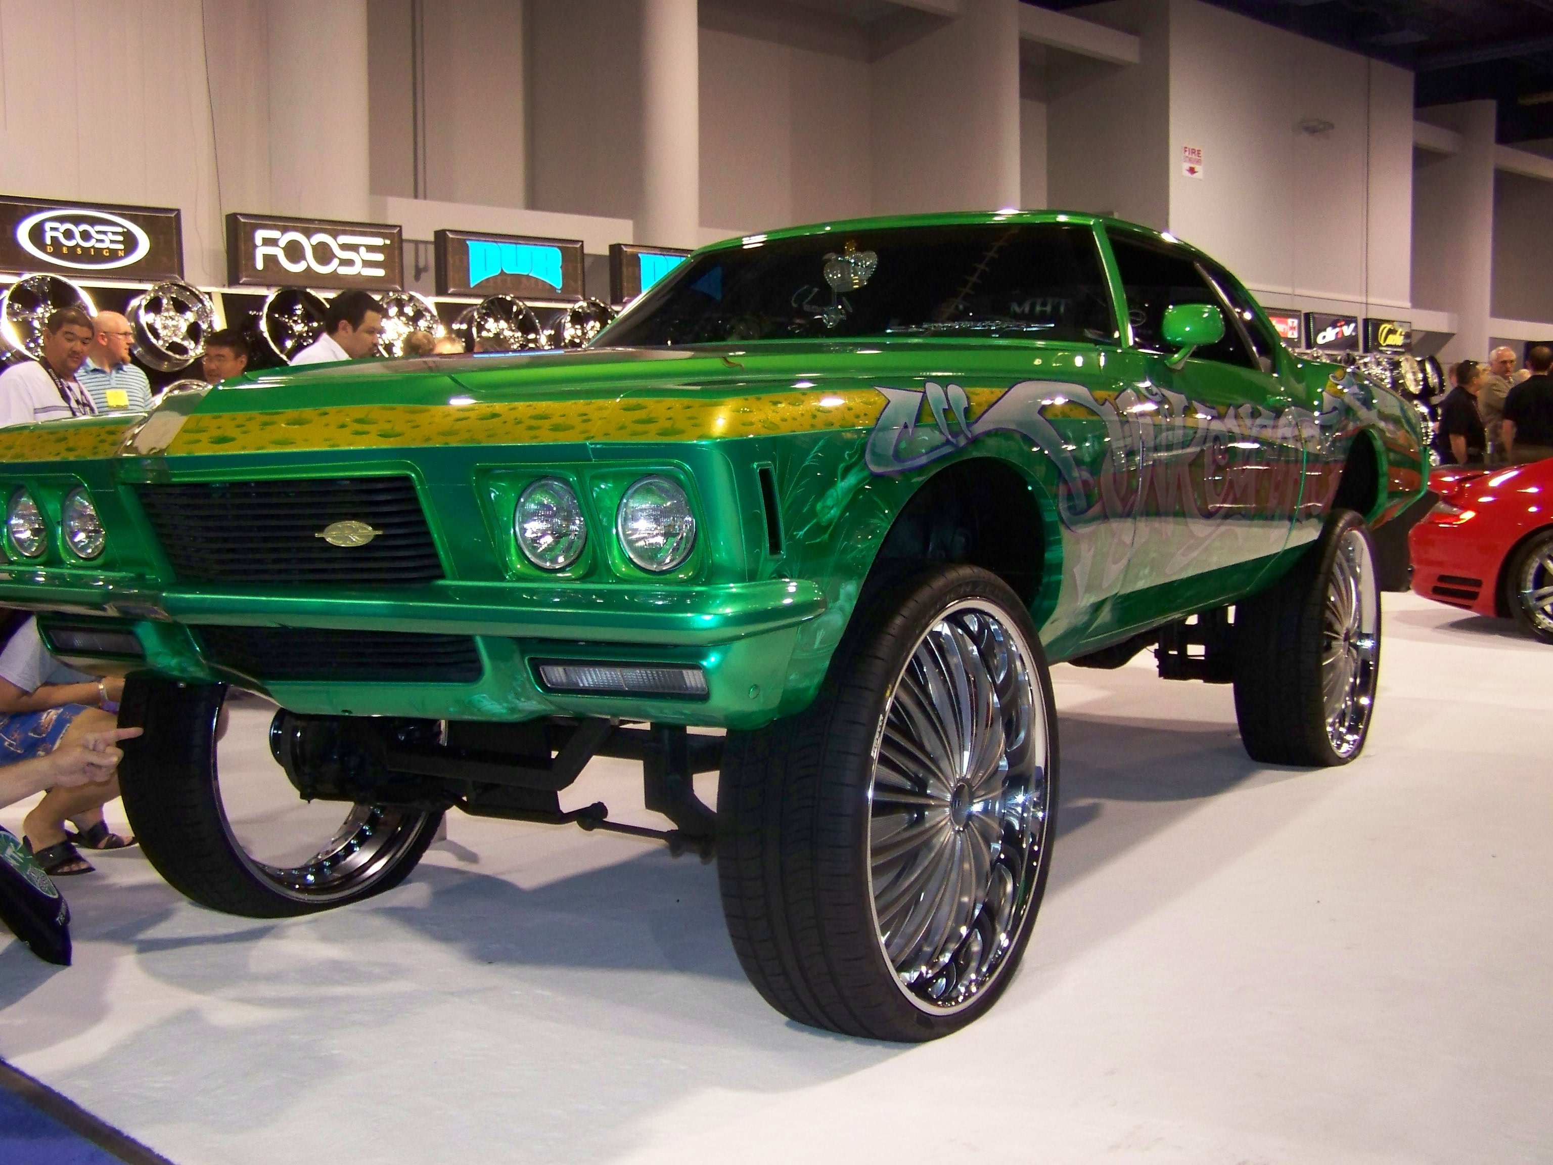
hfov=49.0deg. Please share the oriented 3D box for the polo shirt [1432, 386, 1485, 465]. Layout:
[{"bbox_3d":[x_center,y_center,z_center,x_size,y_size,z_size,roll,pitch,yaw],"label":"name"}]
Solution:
[{"bbox_3d":[4.812,-1.028,12.000,0.300,0.700,0.480,-1,4,-9],"label":"polo shirt"}]

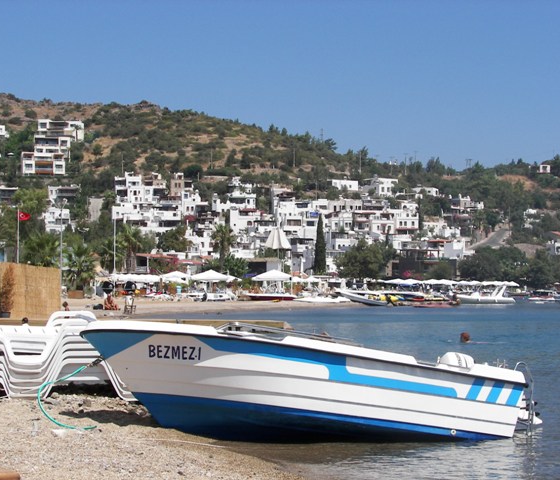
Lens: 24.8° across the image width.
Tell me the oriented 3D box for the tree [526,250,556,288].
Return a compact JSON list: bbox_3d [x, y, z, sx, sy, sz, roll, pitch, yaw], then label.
[{"bbox_3d":[38.798,4.617,190.000,4.900,6.000,4.900,0,-2,0],"label":"tree"}]

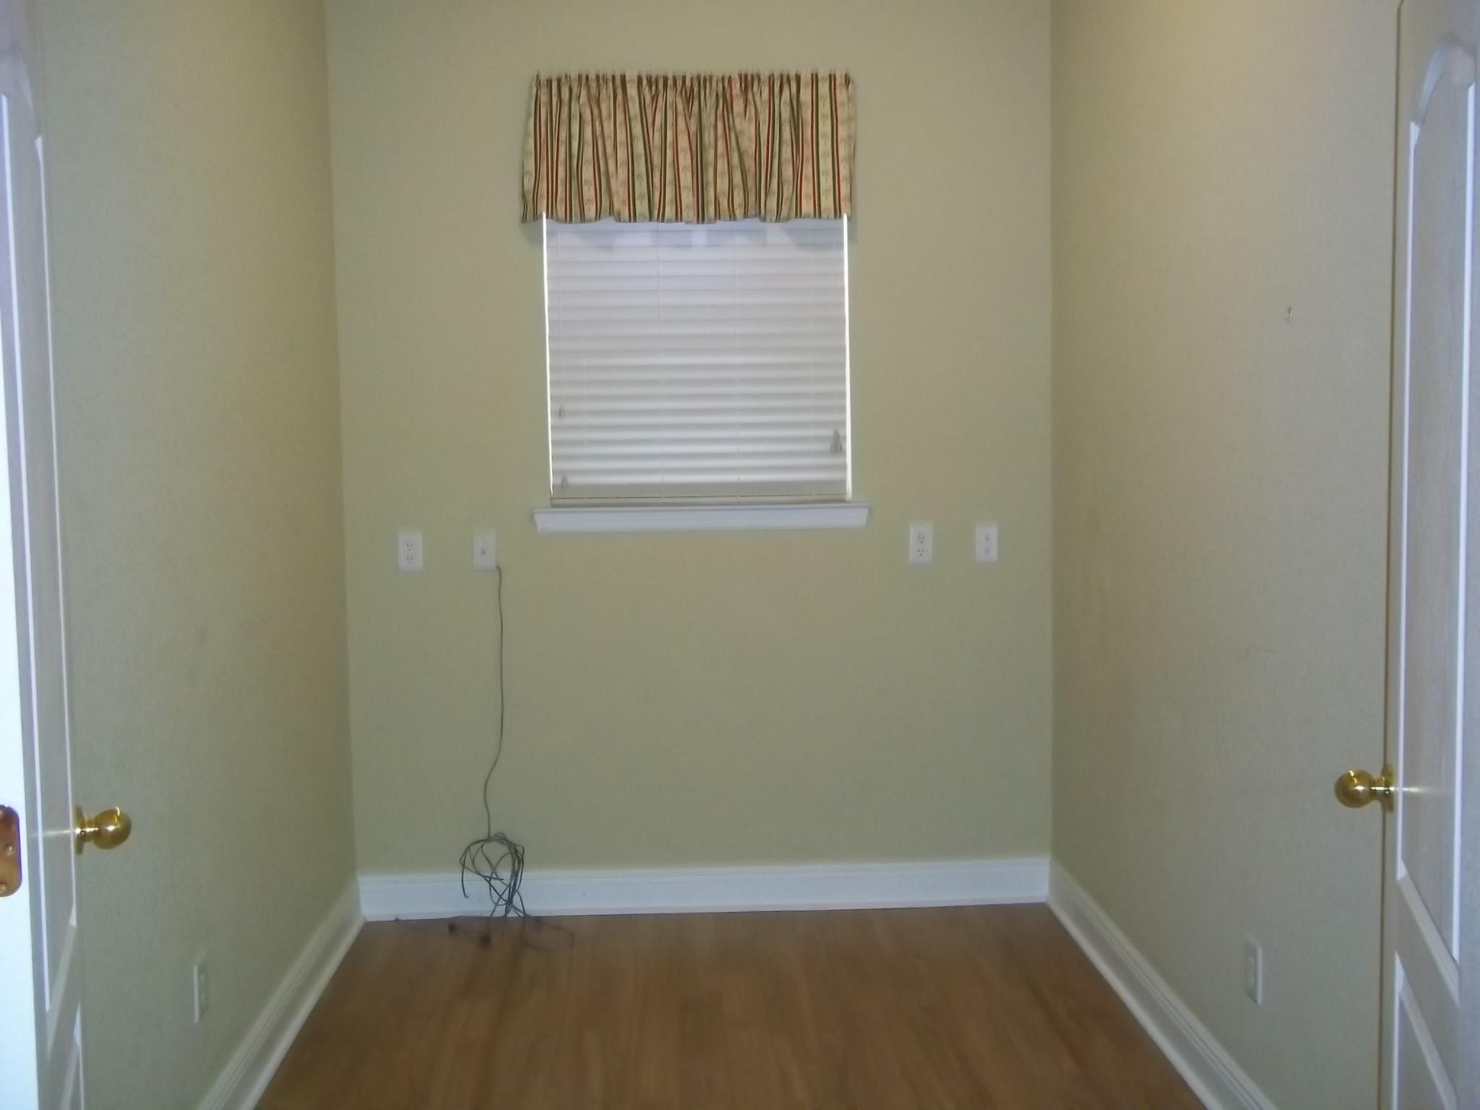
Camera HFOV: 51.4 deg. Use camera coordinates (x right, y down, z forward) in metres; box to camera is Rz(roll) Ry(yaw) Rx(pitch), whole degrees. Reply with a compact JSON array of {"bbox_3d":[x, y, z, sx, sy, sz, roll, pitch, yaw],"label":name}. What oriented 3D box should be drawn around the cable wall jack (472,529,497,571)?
[{"bbox_3d":[-0.752,-0.013,4.536,0.070,0.115,0.008,-1,5,-3],"label":"cable wall jack"}]

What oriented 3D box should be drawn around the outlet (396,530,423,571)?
[{"bbox_3d":[-0.968,-0.013,4.525,0.070,0.115,0.008,-1,5,-3],"label":"outlet"}]

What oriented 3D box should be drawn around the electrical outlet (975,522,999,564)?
[{"bbox_3d":[0.739,-0.034,4.610,0.070,0.115,0.008,-1,5,-3],"label":"electrical outlet"}]

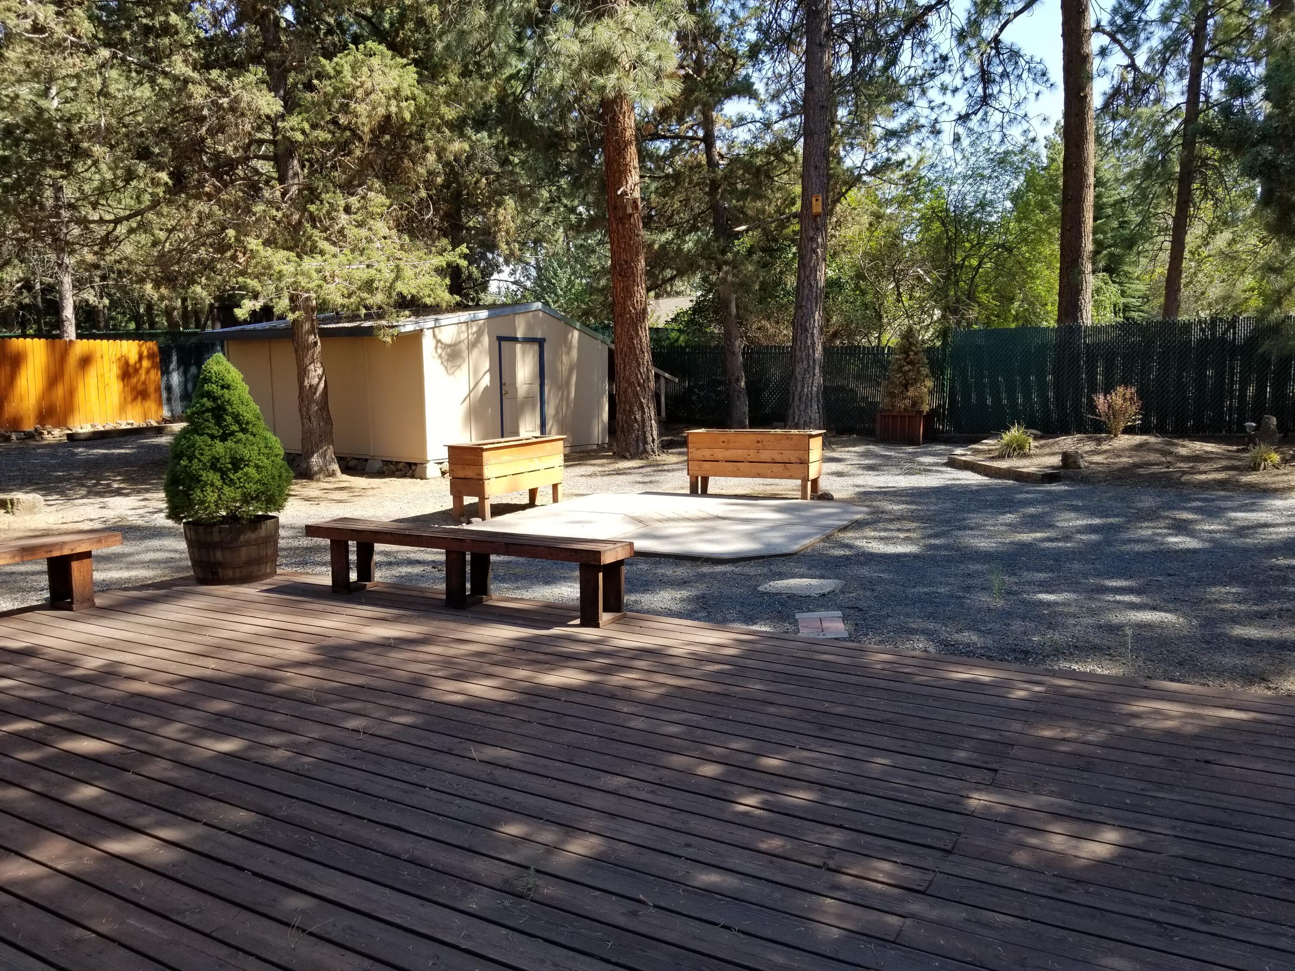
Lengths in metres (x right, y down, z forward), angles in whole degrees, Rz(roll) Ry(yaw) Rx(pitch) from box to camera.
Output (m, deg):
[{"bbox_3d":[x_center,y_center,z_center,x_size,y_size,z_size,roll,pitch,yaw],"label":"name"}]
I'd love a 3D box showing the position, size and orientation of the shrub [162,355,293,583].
[{"bbox_3d":[-3.062,-0.139,7.157,0.872,1.649,0.872,-3,8,-23],"label":"shrub"}]

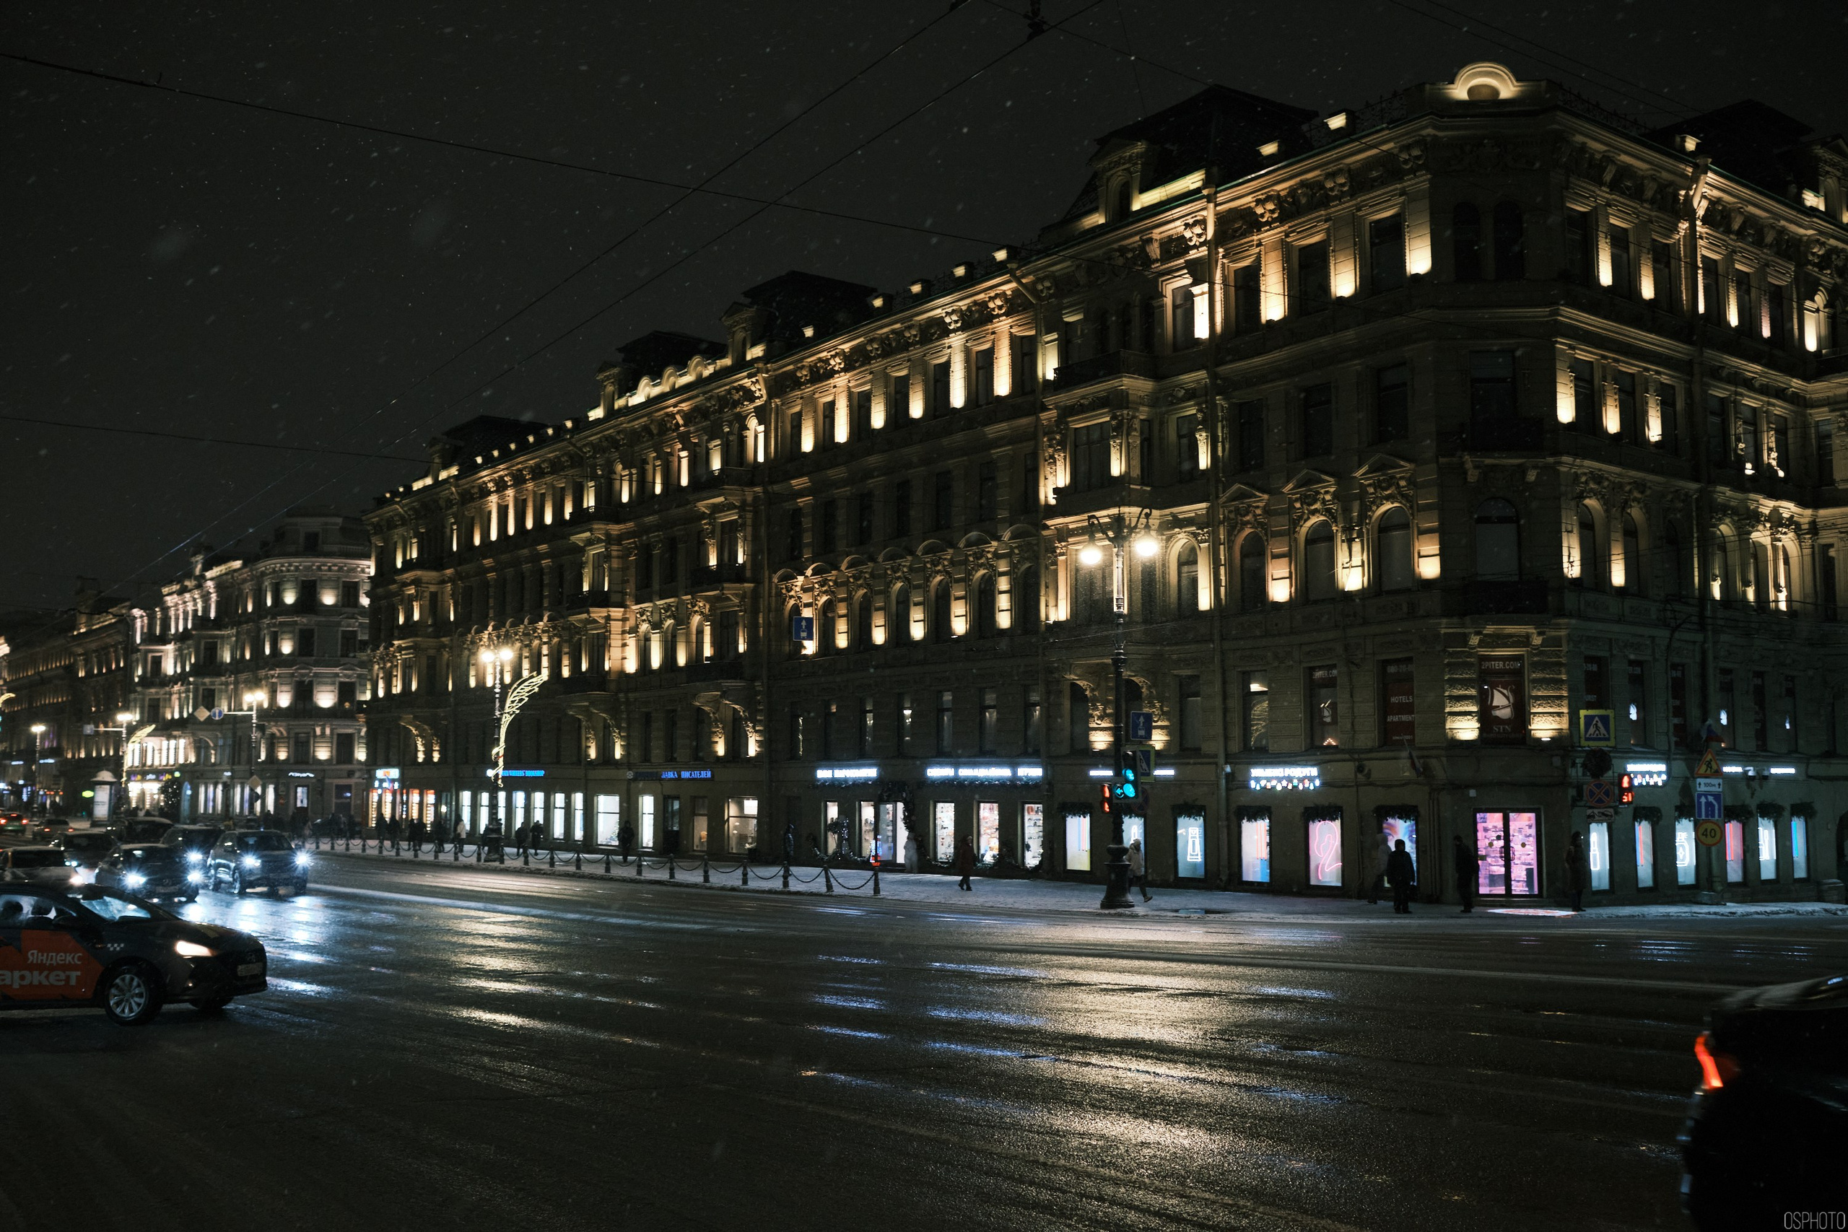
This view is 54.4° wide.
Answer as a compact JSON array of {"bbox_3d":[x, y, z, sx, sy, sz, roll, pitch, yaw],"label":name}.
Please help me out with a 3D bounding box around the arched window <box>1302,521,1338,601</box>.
[{"bbox_3d":[10.830,-1.498,49.092,0.300,2.200,1.220,5,-8,-36],"label":"arched window"}]

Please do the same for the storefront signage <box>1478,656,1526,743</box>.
[{"bbox_3d":[14.322,2.089,44.469,1.164,2.215,0.120,0,-6,6],"label":"storefront signage"}]

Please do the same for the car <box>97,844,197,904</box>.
[{"bbox_3d":[-19.834,6.594,46.000,1.820,1.480,4.550,4,-7,-31],"label":"car"}]

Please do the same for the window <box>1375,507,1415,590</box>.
[{"bbox_3d":[12.592,-1.757,47.738,0.250,2.195,1.354,4,-7,-35],"label":"window"}]

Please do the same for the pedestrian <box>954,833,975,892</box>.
[{"bbox_3d":[1.158,6.930,50.582,0.520,1.600,0.500,4,-7,-35],"label":"pedestrian"}]

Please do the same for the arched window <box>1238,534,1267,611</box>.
[{"bbox_3d":[9.359,-1.251,51.076,0.300,2.220,1.100,5,-8,-36],"label":"arched window"}]

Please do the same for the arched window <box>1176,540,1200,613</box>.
[{"bbox_3d":[7.682,-1.111,52.231,0.300,2.193,0.963,4,-7,-35],"label":"arched window"}]

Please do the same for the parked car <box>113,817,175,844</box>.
[{"bbox_3d":[-31.443,8.968,71.792,1.880,1.760,4.600,5,-8,-35],"label":"parked car"}]

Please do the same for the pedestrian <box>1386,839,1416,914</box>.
[{"bbox_3d":[10.879,5.946,41.095,0.620,1.690,0.400,2,-6,-13],"label":"pedestrian"}]

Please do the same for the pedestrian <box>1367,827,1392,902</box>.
[{"bbox_3d":[11.243,6.254,44.420,0.520,1.740,0.600,4,-7,-35],"label":"pedestrian"}]

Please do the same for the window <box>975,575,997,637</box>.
[{"bbox_3d":[2.105,-0.342,60.900,0.300,2.130,1.170,5,-8,-36],"label":"window"}]

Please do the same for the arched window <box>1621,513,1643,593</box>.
[{"bbox_3d":[18.801,-1.666,47.695,1.130,2.180,0.300,5,-8,-38],"label":"arched window"}]

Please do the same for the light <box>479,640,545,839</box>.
[{"bbox_3d":[-16.796,5.437,73.200,2.600,9.100,2.100,4,-7,-35],"label":"light"}]

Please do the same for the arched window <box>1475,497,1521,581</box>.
[{"bbox_3d":[14.879,-1.997,46.750,1.161,2.116,0.250,-1,-6,8],"label":"arched window"}]

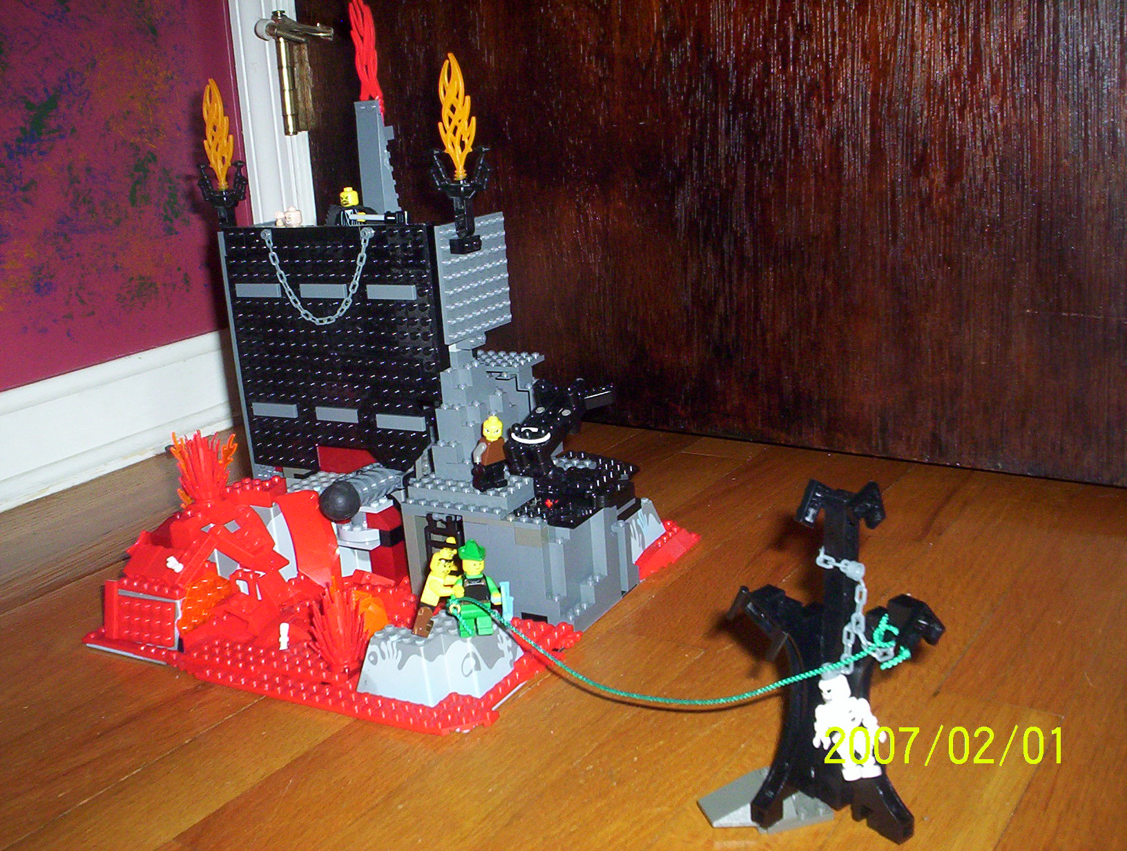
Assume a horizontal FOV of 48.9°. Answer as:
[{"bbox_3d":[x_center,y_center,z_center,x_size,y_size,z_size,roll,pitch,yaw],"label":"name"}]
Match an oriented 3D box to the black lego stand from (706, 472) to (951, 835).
[{"bbox_3d":[0.095,0.086,0.463,0.088,0.138,0.060,1,16,18],"label":"black lego stand"}]

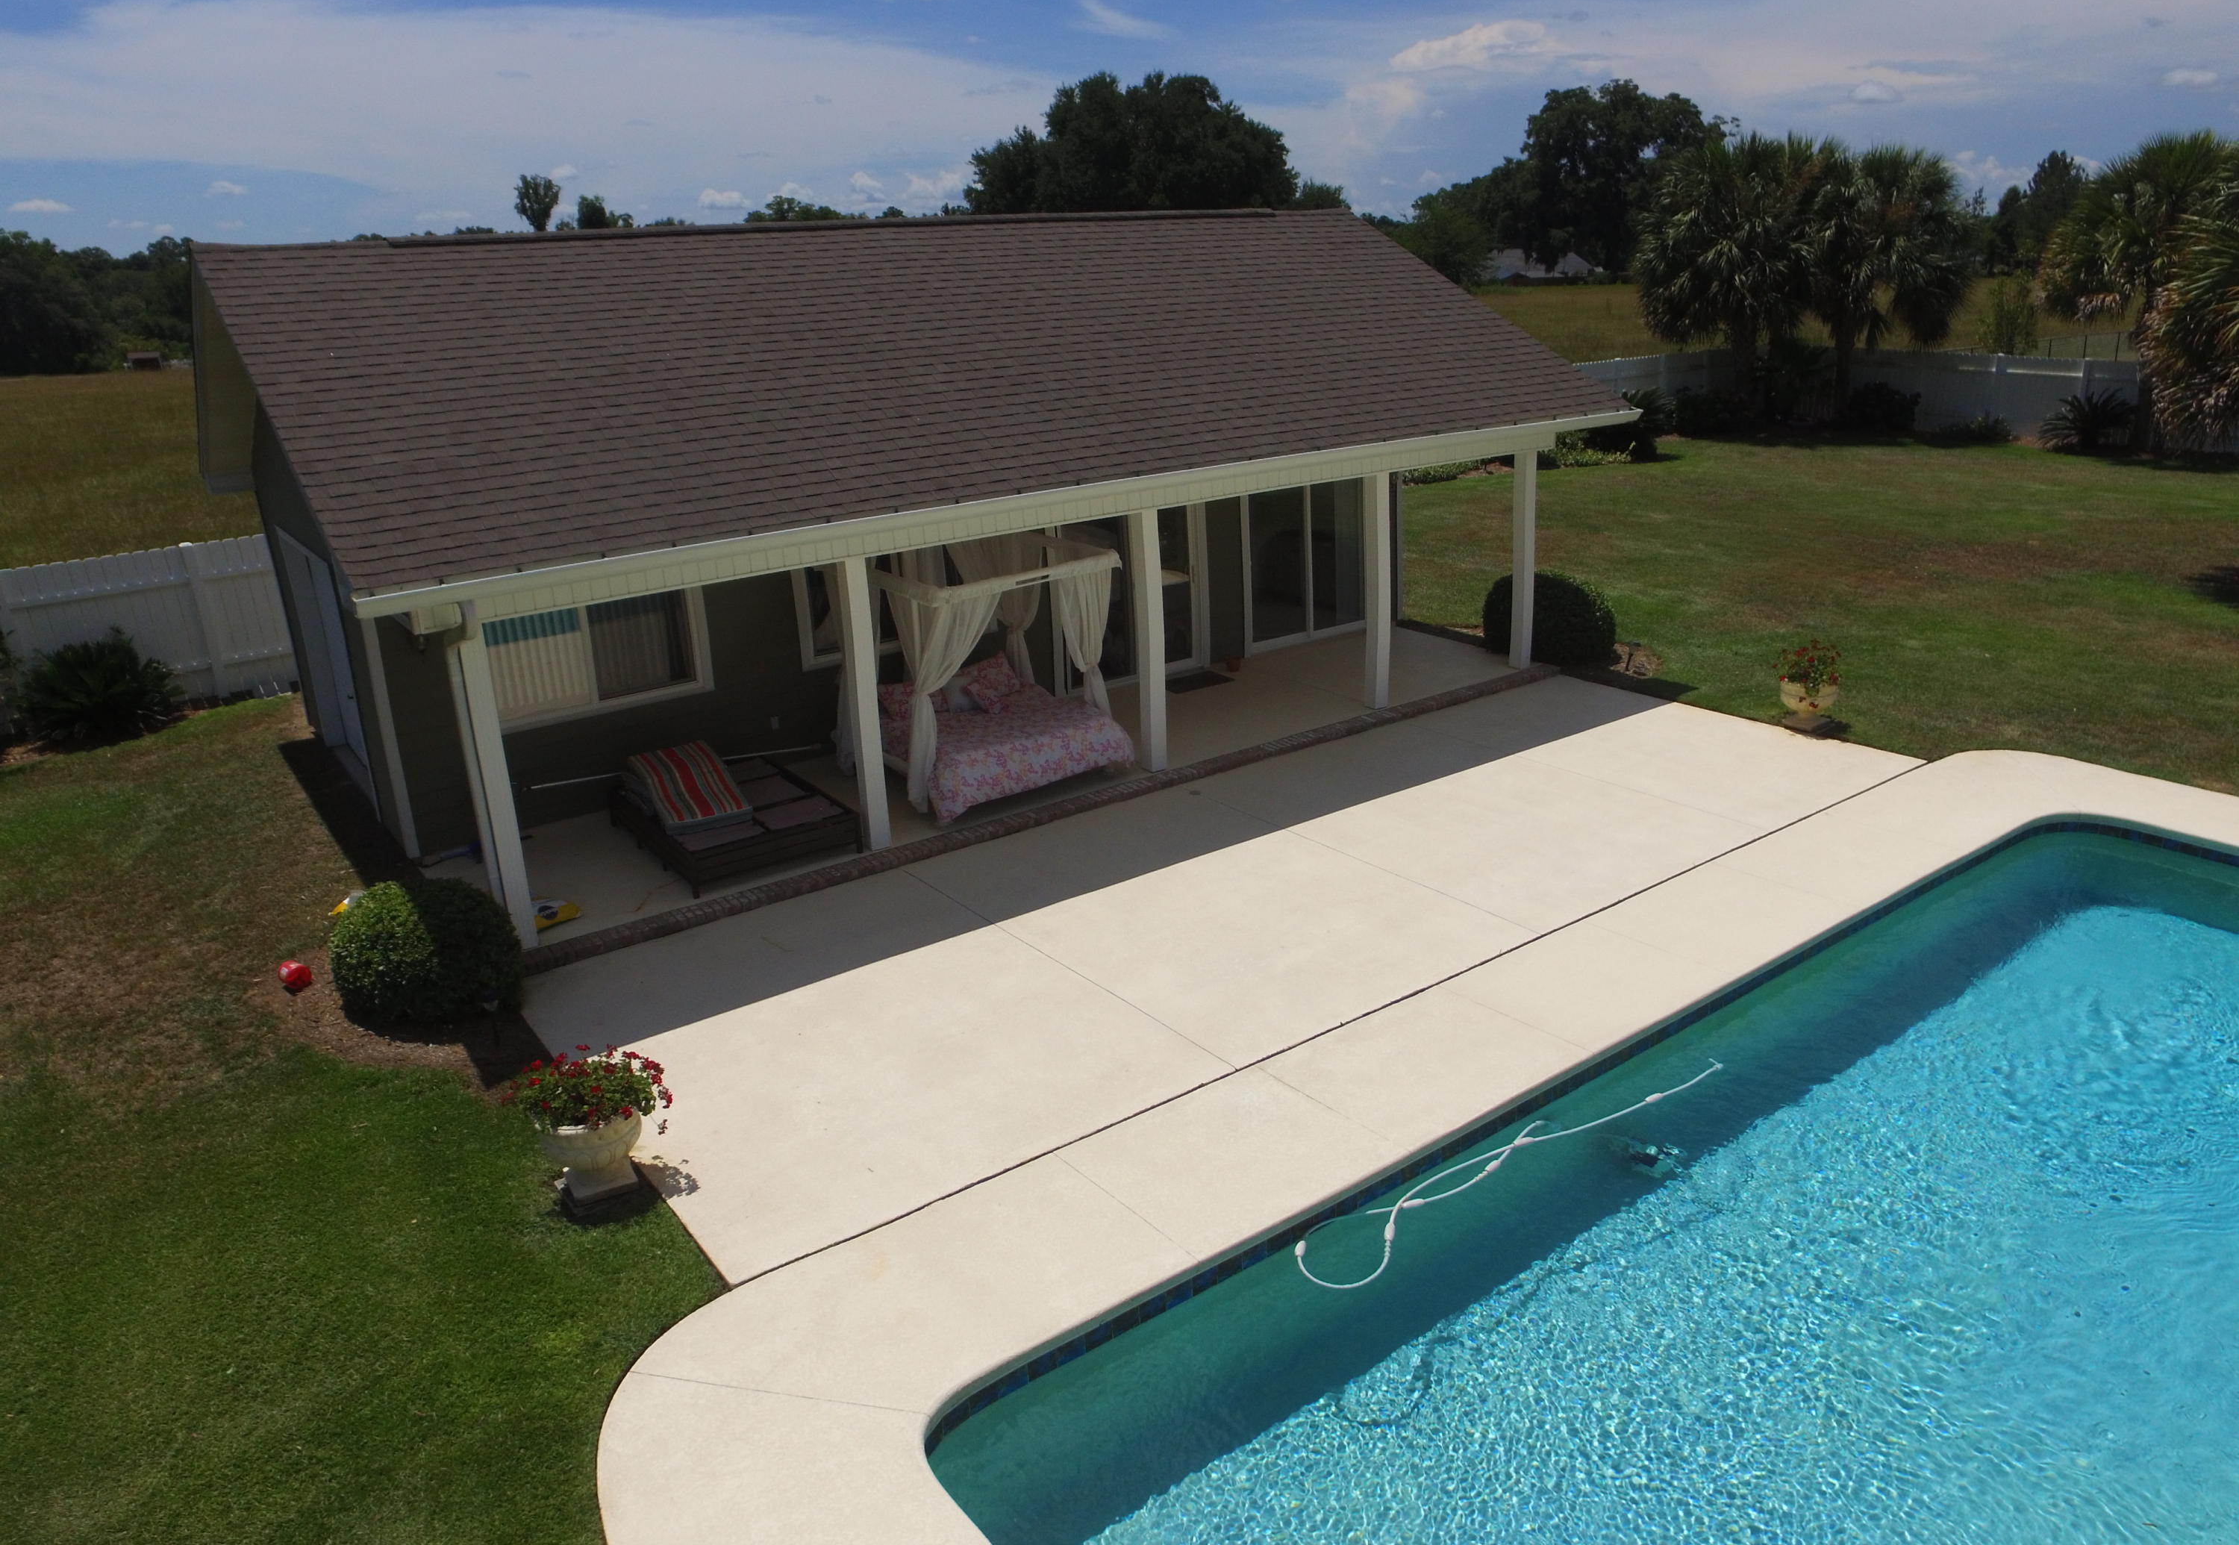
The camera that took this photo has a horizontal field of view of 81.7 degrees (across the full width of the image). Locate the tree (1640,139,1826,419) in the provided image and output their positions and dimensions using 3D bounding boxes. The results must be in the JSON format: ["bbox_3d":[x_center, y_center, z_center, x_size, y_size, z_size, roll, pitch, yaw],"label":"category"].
[{"bbox_3d":[16.023,-12.989,34.000,4.400,7.300,4.400,-16,22,-34],"label":"tree"}]

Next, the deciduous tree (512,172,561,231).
[{"bbox_3d":[-49.459,-43.360,110.000,4.600,14.000,4.600,-16,22,-34],"label":"deciduous tree"}]

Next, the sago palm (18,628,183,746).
[{"bbox_3d":[-11.500,-0.970,14.650,1.550,1.250,1.550,-16,22,-34],"label":"sago palm"}]

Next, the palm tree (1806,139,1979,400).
[{"bbox_3d":[19.955,-12.797,33.500,3.900,7.000,3.900,-16,22,-34],"label":"palm tree"}]

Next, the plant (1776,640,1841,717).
[{"bbox_3d":[6.551,-0.873,12.295,0.570,0.760,0.570,-16,22,-34],"label":"plant"}]

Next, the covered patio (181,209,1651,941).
[{"bbox_3d":[-1.857,-3.124,13.949,12.409,5.056,8.708,-16,22,-34],"label":"covered patio"}]

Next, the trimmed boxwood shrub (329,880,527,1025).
[{"bbox_3d":[-4.451,1.148,8.332,1.120,0.860,1.120,-16,22,-34],"label":"trimmed boxwood shrub"}]

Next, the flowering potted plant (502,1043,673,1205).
[{"bbox_3d":[-2.611,1.738,6.371,0.780,0.800,0.780,-16,22,-34],"label":"flowering potted plant"}]

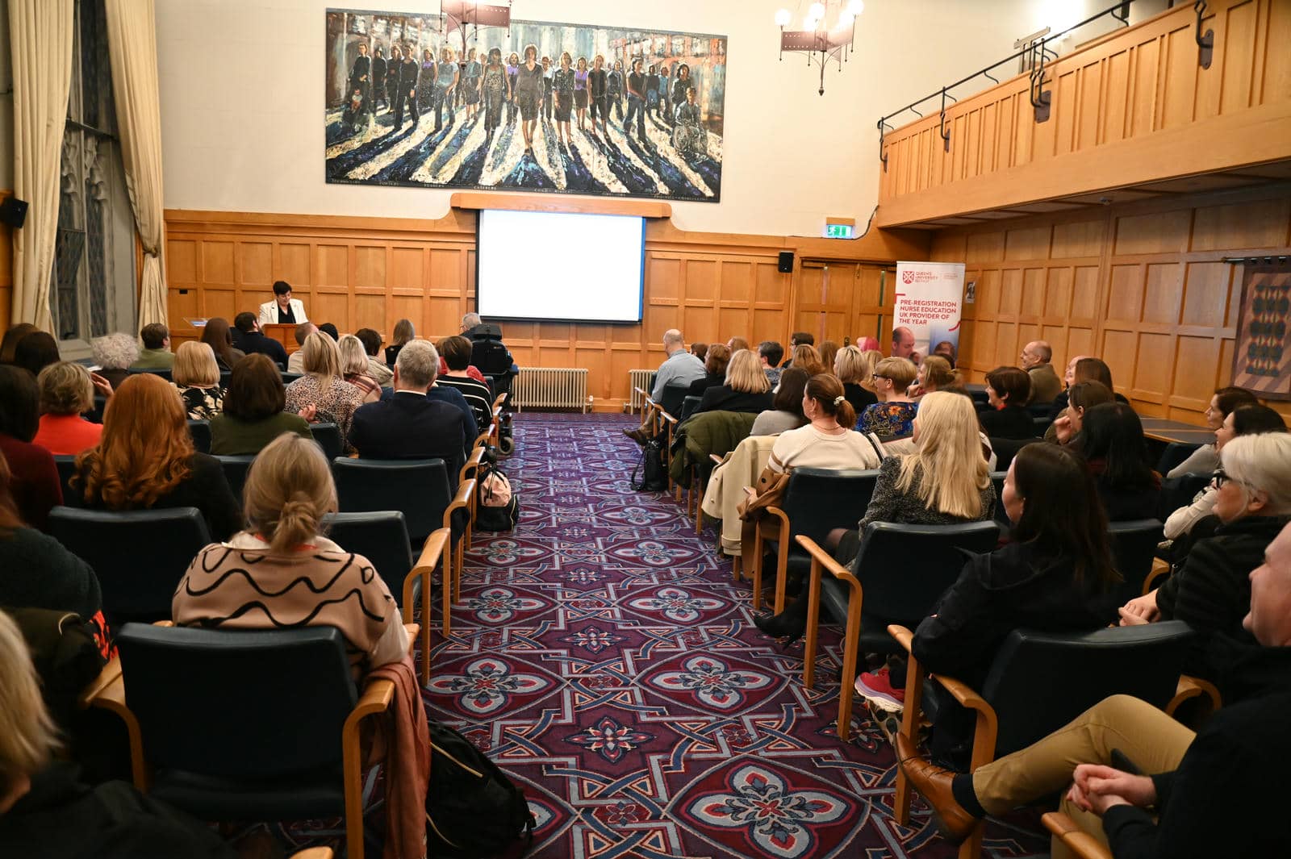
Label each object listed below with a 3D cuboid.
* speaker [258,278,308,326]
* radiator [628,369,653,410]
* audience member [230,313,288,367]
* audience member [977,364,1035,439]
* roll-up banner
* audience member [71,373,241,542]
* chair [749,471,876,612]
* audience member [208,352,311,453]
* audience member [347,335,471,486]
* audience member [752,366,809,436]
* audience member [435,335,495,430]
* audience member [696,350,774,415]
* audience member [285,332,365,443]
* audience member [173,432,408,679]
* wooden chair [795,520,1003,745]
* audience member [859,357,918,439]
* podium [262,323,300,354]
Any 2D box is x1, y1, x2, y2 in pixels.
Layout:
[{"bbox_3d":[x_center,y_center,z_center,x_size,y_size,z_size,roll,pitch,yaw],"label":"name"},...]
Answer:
[{"bbox_3d":[-3.897,-0.799,9.231,0.520,1.620,0.380,-2,10,-27],"label":"speaker"},{"bbox_3d":[0.317,-0.467,11.315,1.100,0.577,0.120,1,9,-7],"label":"radiator"},{"bbox_3d":[-3.613,-0.482,8.239,0.530,1.280,0.820,1,9,-4],"label":"audience member"},{"bbox_3d":[2.007,0.209,5.316,0.480,1.256,0.800,-1,10,-21],"label":"audience member"},{"bbox_3d":[3.294,-0.924,10.180,0.841,2.059,0.220,1,9,-7],"label":"roll-up banner"},{"bbox_3d":[-1.699,0.400,3.186,0.520,1.250,0.800,1,9,-7],"label":"audience member"},{"bbox_3d":[0.845,0.552,4.186,0.630,0.846,0.600,1,9,-7],"label":"chair"},{"bbox_3d":[-1.726,0.260,4.075,0.490,1.266,0.800,1,9,-7],"label":"audience member"},{"bbox_3d":[-1.132,0.216,4.228,0.550,1.350,0.840,2,9,-5],"label":"audience member"},{"bbox_3d":[0.820,0.206,5.285,0.500,1.220,0.780,-1,9,-19],"label":"audience member"},{"bbox_3d":[-1.273,-0.024,5.941,0.480,1.274,0.800,1,9,-7],"label":"audience member"},{"bbox_3d":[0.587,0.042,6.084,0.500,1.238,0.800,0,9,-13],"label":"audience member"},{"bbox_3d":[-1.788,0.082,4.997,0.480,1.322,0.800,1,9,-7],"label":"audience member"},{"bbox_3d":[-0.910,0.576,2.353,0.580,1.220,0.820,1,9,-7],"label":"audience member"},{"bbox_3d":[0.983,0.707,3.334,0.640,0.830,0.580,1,9,-7],"label":"wooden chair"},{"bbox_3d":[1.325,0.184,5.228,0.480,1.283,0.800,-1,10,-19],"label":"audience member"},{"bbox_3d":[-3.745,-0.561,9.261,0.640,1.105,0.500,-1,9,-17],"label":"podium"}]

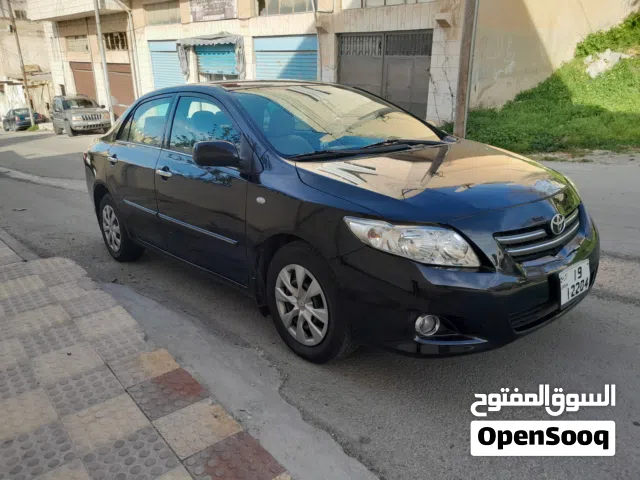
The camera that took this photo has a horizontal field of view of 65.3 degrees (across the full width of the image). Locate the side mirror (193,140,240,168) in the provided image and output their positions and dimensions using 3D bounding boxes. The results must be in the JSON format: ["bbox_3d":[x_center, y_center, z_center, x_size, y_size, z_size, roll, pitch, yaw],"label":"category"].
[{"bbox_3d":[-0.534,-0.452,2.650,0.240,0.150,0.180,-15,19,-40],"label":"side mirror"}]

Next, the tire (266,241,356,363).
[{"bbox_3d":[-0.024,0.303,2.542,0.210,0.630,0.630,-15,19,-40],"label":"tire"}]

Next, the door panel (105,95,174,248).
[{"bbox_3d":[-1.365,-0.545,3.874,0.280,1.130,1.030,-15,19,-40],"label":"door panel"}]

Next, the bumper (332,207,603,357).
[{"bbox_3d":[0.936,0.116,2.555,1.740,0.580,0.680,-15,19,-40],"label":"bumper"}]

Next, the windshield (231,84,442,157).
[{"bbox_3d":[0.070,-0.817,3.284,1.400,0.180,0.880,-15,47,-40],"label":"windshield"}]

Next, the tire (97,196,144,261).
[{"bbox_3d":[-1.756,-0.119,4.436,0.210,0.630,0.630,-15,19,-40],"label":"tire"}]

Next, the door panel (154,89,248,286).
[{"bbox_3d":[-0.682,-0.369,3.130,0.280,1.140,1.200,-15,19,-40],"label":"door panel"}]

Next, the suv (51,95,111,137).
[{"bbox_3d":[-11.562,-6.018,23.906,1.880,1.780,4.610,-16,22,-35],"label":"suv"}]

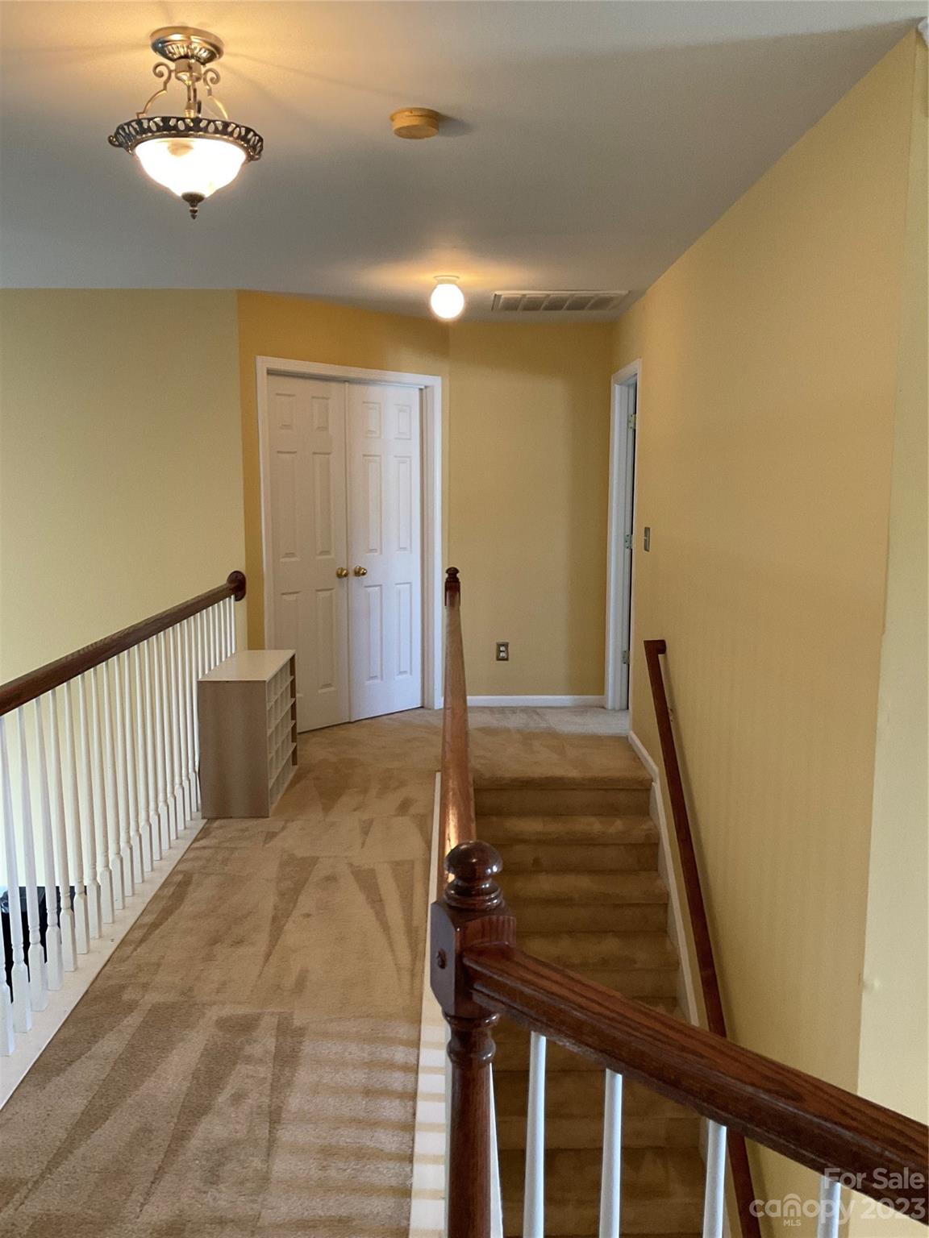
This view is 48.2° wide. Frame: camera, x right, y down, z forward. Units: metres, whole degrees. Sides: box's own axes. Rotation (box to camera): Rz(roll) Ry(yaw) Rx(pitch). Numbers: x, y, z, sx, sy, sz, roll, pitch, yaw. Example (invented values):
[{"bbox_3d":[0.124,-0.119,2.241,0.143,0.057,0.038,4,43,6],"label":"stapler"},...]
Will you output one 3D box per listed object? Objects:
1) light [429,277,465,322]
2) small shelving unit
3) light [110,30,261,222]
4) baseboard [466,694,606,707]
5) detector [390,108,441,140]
[{"bbox_3d":[-0.086,-1.545,5.015,0.160,0.200,0.160,0,8,-1],"label":"light"},{"bbox_3d":[-1.009,0.520,4.895,0.298,0.612,0.770,0,8,-1],"label":"small shelving unit"},{"bbox_3d":[-0.613,-1.088,2.312,0.335,0.380,0.335,0,8,-1],"label":"light"},{"bbox_3d":[0.416,0.539,6.748,0.980,0.077,0.016,0,8,-1],"label":"baseboard"},{"bbox_3d":[-0.131,-1.319,2.764,0.135,0.043,0.135,0,8,-1],"label":"detector"}]

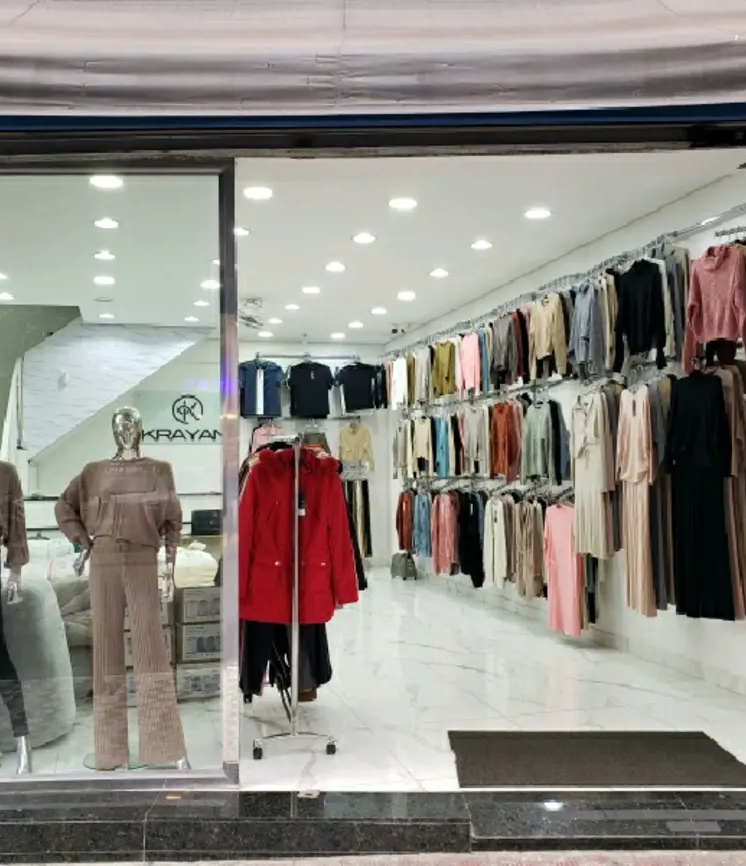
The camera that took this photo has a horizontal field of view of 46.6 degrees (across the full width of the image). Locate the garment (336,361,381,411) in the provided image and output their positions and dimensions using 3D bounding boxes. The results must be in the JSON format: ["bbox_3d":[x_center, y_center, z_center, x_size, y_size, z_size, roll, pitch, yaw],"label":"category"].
[{"bbox_3d":[-0.197,-0.619,11.800,0.600,0.680,0.160,-1,-2,-3],"label":"garment"}]

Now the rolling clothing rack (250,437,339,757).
[{"bbox_3d":[-0.489,0.816,4.833,0.430,1.620,1.120,0,-2,-10],"label":"rolling clothing rack"}]

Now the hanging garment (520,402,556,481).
[{"bbox_3d":[1.385,0.088,7.280,0.110,0.652,0.430,0,-3,-21],"label":"hanging garment"}]

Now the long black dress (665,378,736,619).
[{"bbox_3d":[1.996,0.379,5.309,0.130,1.450,0.460,0,-3,-31],"label":"long black dress"}]

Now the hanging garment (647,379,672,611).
[{"bbox_3d":[1.920,0.423,5.997,0.110,1.533,0.410,0,-3,-27],"label":"hanging garment"}]

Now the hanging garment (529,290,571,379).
[{"bbox_3d":[1.439,-0.795,7.090,0.110,0.630,0.440,0,-3,-23],"label":"hanging garment"}]

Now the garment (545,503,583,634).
[{"bbox_3d":[1.499,1.076,6.787,0.370,1.030,0.170,0,-2,-16],"label":"garment"}]

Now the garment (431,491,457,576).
[{"bbox_3d":[0.764,1.068,9.310,0.110,0.865,0.440,0,-3,-23],"label":"garment"}]

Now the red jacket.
[{"bbox_3d":[-0.387,0.518,4.480,0.620,0.878,0.230,-1,-3,-2],"label":"red jacket"}]

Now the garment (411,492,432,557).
[{"bbox_3d":[0.563,1.062,10.063,0.310,0.730,0.150,0,-2,-16],"label":"garment"}]

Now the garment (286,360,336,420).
[{"bbox_3d":[-0.846,-0.587,11.716,0.590,0.768,0.150,-1,-3,-8],"label":"garment"}]

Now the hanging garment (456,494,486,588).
[{"bbox_3d":[0.971,1.071,8.635,0.340,0.950,0.160,0,-2,-16],"label":"hanging garment"}]

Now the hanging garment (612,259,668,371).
[{"bbox_3d":[1.810,-0.791,5.888,0.120,0.695,0.450,0,-3,-32],"label":"hanging garment"}]

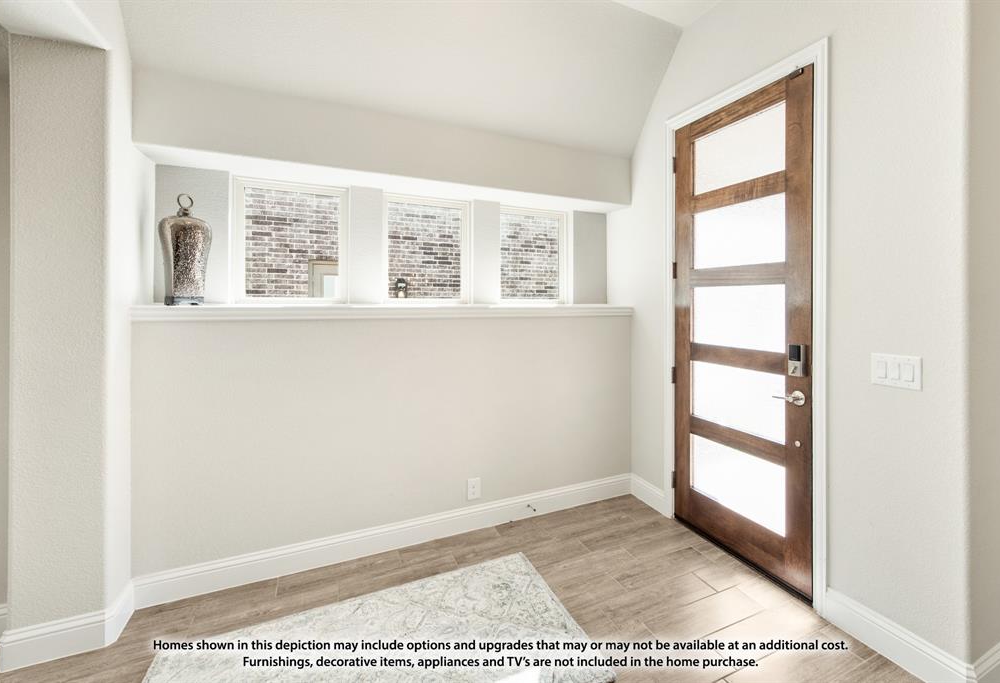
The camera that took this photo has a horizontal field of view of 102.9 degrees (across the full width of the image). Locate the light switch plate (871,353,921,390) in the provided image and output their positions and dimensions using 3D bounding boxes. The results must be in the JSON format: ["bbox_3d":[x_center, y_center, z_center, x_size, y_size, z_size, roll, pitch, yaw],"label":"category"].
[{"bbox_3d":[1.560,0.119,1.569,0.012,0.122,0.152,-1,4,-24],"label":"light switch plate"}]

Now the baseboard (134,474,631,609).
[{"bbox_3d":[-0.350,1.111,2.374,2.867,0.148,0.018,-2,5,-24],"label":"baseboard"}]

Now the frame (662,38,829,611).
[{"bbox_3d":[1.307,-0.108,2.236,0.120,2.576,0.917,-1,2,-24],"label":"frame"}]

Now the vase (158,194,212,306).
[{"bbox_3d":[-1.544,-0.449,1.956,0.165,0.534,0.185,2,3,42],"label":"vase"}]

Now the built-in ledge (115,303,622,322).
[{"bbox_3d":[-0.398,-0.186,2.484,2.870,0.080,0.282,-2,4,-24],"label":"built-in ledge"}]

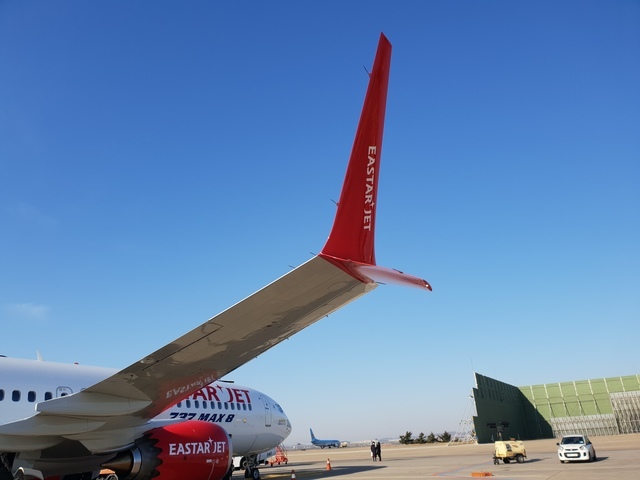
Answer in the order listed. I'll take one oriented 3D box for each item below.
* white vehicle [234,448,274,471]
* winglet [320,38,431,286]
[{"bbox_3d":[-6.546,20.023,44.373,2.100,2.000,5.000,-12,-25,19],"label":"white vehicle"},{"bbox_3d":[0.650,-0.697,5.708,1.100,2.910,1.750,-16,-26,27],"label":"winglet"}]

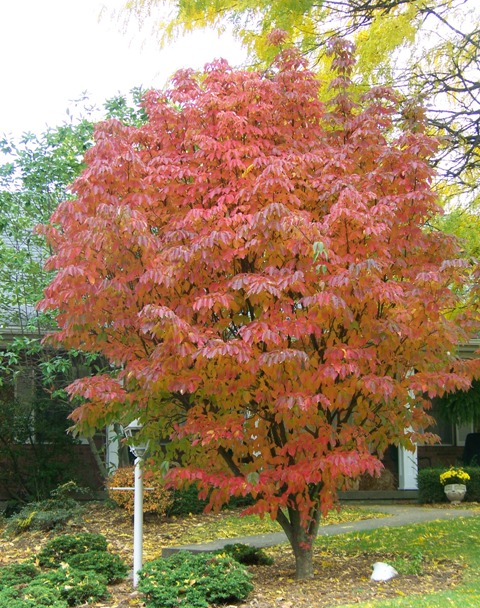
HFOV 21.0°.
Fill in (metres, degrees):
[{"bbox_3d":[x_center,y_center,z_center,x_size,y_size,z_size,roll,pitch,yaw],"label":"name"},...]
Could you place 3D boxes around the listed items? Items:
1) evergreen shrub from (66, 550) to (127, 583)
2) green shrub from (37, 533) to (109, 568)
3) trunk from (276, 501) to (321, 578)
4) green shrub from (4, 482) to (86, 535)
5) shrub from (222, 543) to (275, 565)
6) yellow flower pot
[{"bbox_3d":[-1.514,2.728,13.650,0.680,0.310,0.660,0,-5,0],"label":"evergreen shrub"},{"bbox_3d":[-1.890,2.745,14.600,0.800,0.380,0.750,0,-5,0],"label":"green shrub"},{"bbox_3d":[0.622,2.513,13.750,0.470,0.820,0.400,0,-5,0],"label":"trunk"},{"bbox_3d":[-2.705,2.872,18.000,1.150,0.600,1.100,0,-5,0],"label":"green shrub"},{"bbox_3d":[0.074,2.806,14.700,0.640,0.270,0.620,0,-5,0],"label":"shrub"},{"bbox_3d":[3.563,3.133,21.400,0.360,0.350,0.360,0,-5,0],"label":"yellow flower pot"}]

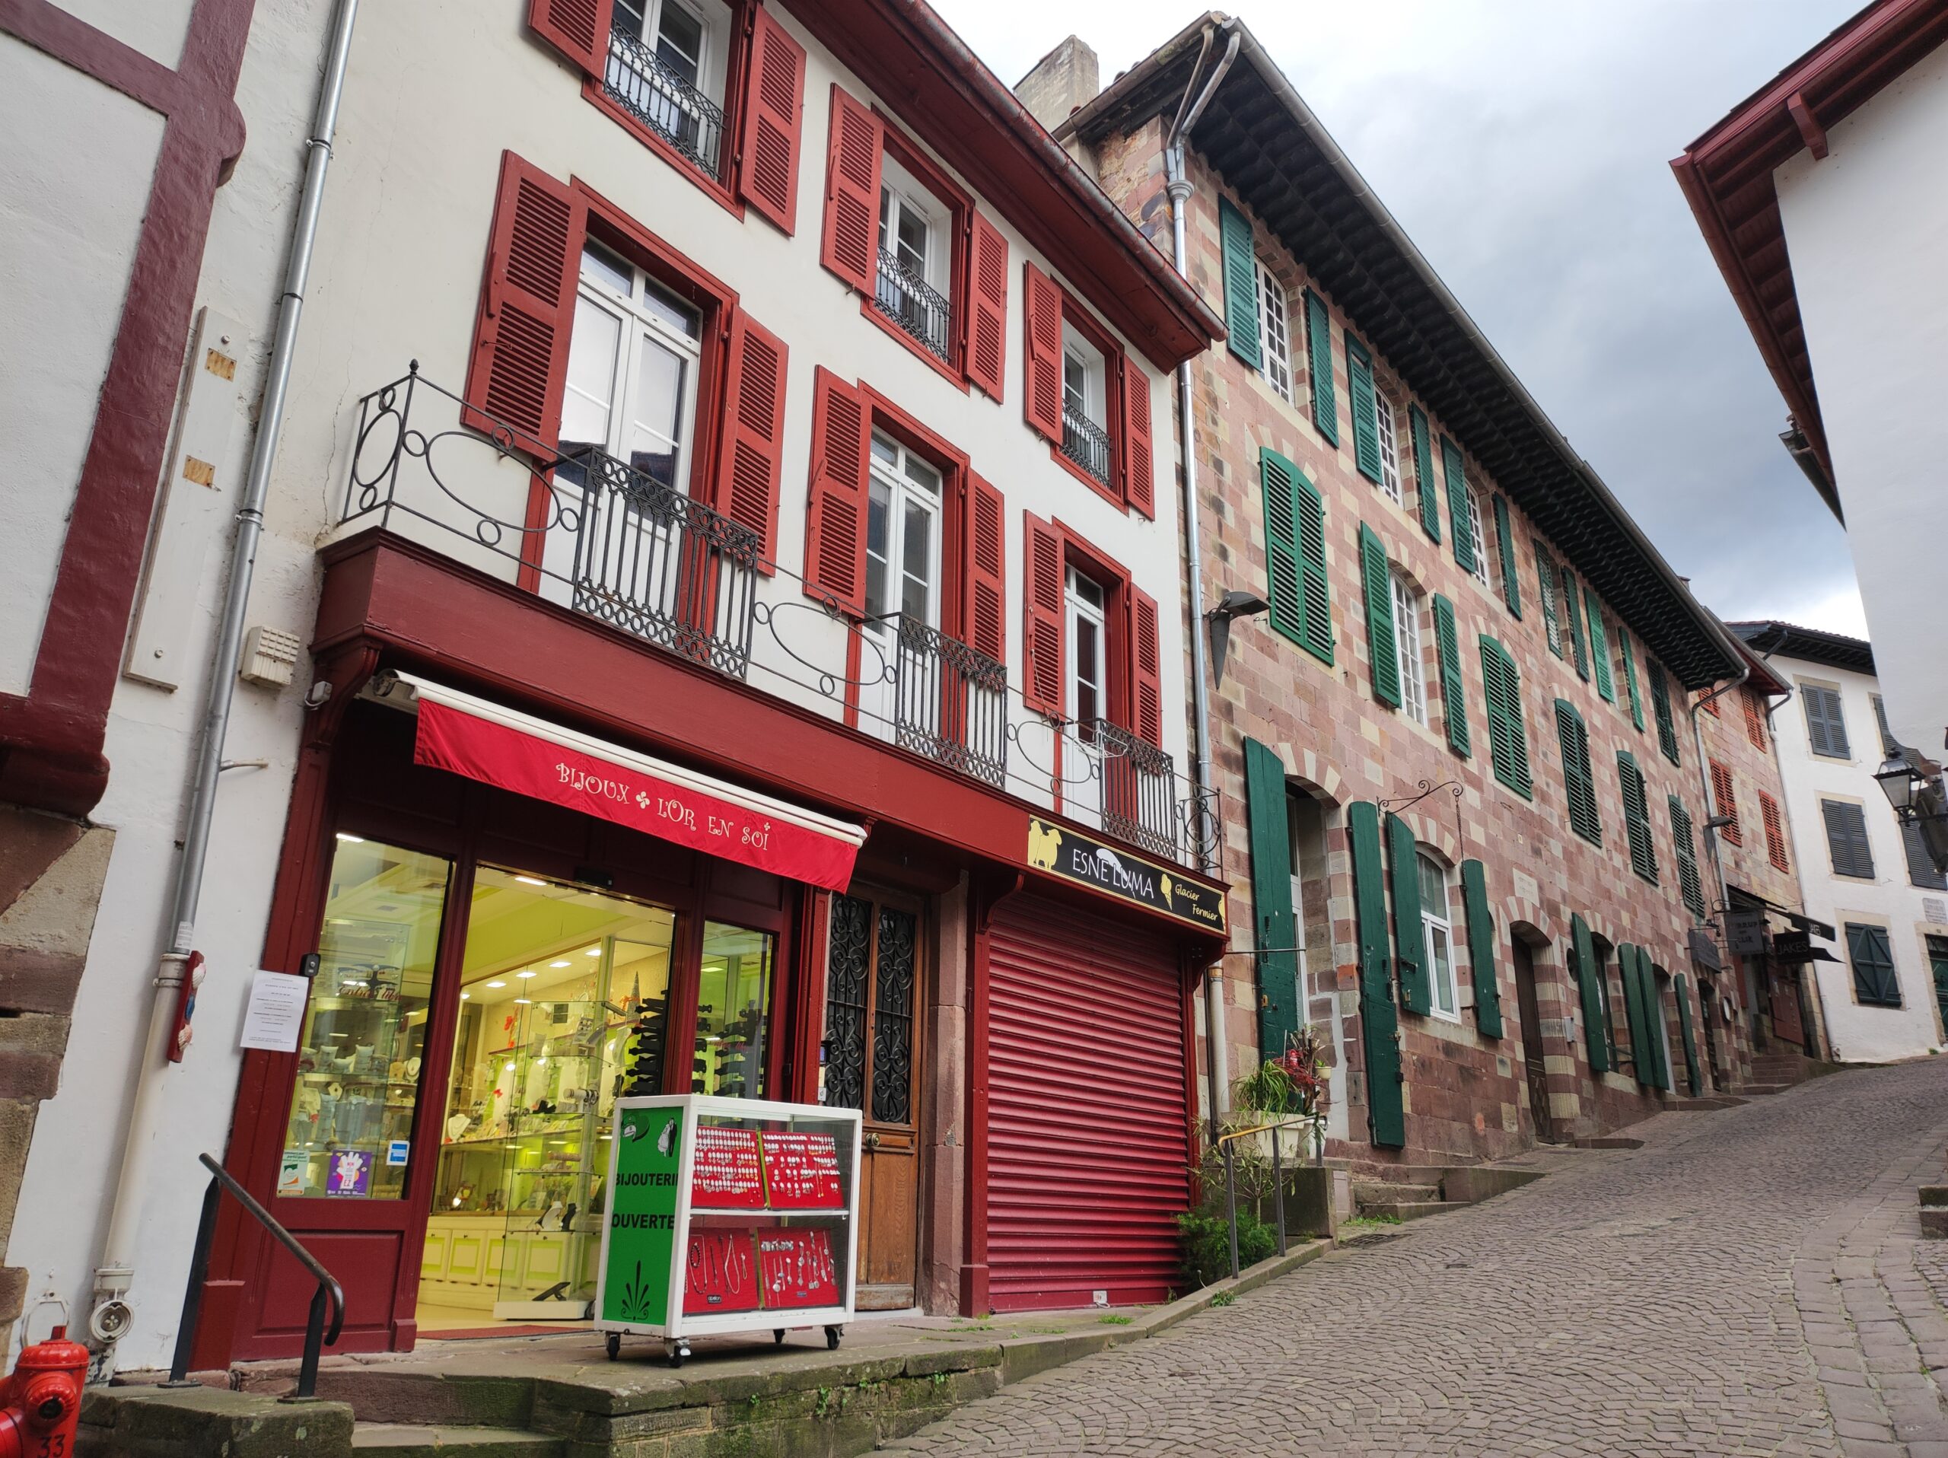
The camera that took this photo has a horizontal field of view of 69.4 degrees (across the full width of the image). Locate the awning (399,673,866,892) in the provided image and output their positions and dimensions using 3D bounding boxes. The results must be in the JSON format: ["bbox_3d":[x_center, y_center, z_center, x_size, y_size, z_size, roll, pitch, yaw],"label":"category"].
[{"bbox_3d":[-1.691,0.387,7.515,0.300,0.490,3.060,-14,-24,34],"label":"awning"}]

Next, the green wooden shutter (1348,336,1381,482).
[{"bbox_3d":[5.024,-4.110,18.071,0.060,2.017,0.637,-18,-27,41],"label":"green wooden shutter"}]

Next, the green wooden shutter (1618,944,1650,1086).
[{"bbox_3d":[10.694,4.574,22.667,0.050,2.250,0.770,-14,-24,37],"label":"green wooden shutter"}]

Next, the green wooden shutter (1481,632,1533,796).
[{"bbox_3d":[7.194,-0.154,19.010,0.050,2.075,1.338,-15,-25,37],"label":"green wooden shutter"}]

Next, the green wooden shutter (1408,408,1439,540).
[{"bbox_3d":[6.365,-3.606,19.748,0.050,2.030,0.720,-12,-23,32],"label":"green wooden shutter"}]

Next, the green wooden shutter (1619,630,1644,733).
[{"bbox_3d":[13.212,-0.997,28.237,0.060,2.240,0.700,-15,-25,37],"label":"green wooden shutter"}]

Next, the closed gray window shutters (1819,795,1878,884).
[{"bbox_3d":[21.548,2.722,34.632,1.350,1.898,0.100,8,-21,-20],"label":"closed gray window shutters"}]

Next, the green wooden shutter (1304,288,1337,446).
[{"bbox_3d":[4.322,-4.485,17.379,0.050,2.060,0.730,-12,-23,32],"label":"green wooden shutter"}]

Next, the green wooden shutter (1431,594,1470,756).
[{"bbox_3d":[5.937,-0.690,17.440,0.050,2.062,0.645,-15,-25,37],"label":"green wooden shutter"}]

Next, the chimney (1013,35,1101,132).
[{"bbox_3d":[0.892,-6.645,15.205,0.383,1.102,0.904,19,-27,-41],"label":"chimney"}]

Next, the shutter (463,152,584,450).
[{"bbox_3d":[-2.489,-2.376,7.833,0.055,1.760,0.550,-14,-24,34],"label":"shutter"}]

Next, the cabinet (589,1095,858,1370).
[{"bbox_3d":[-0.987,2.079,5.848,0.450,0.985,0.996,-14,-25,35],"label":"cabinet"}]

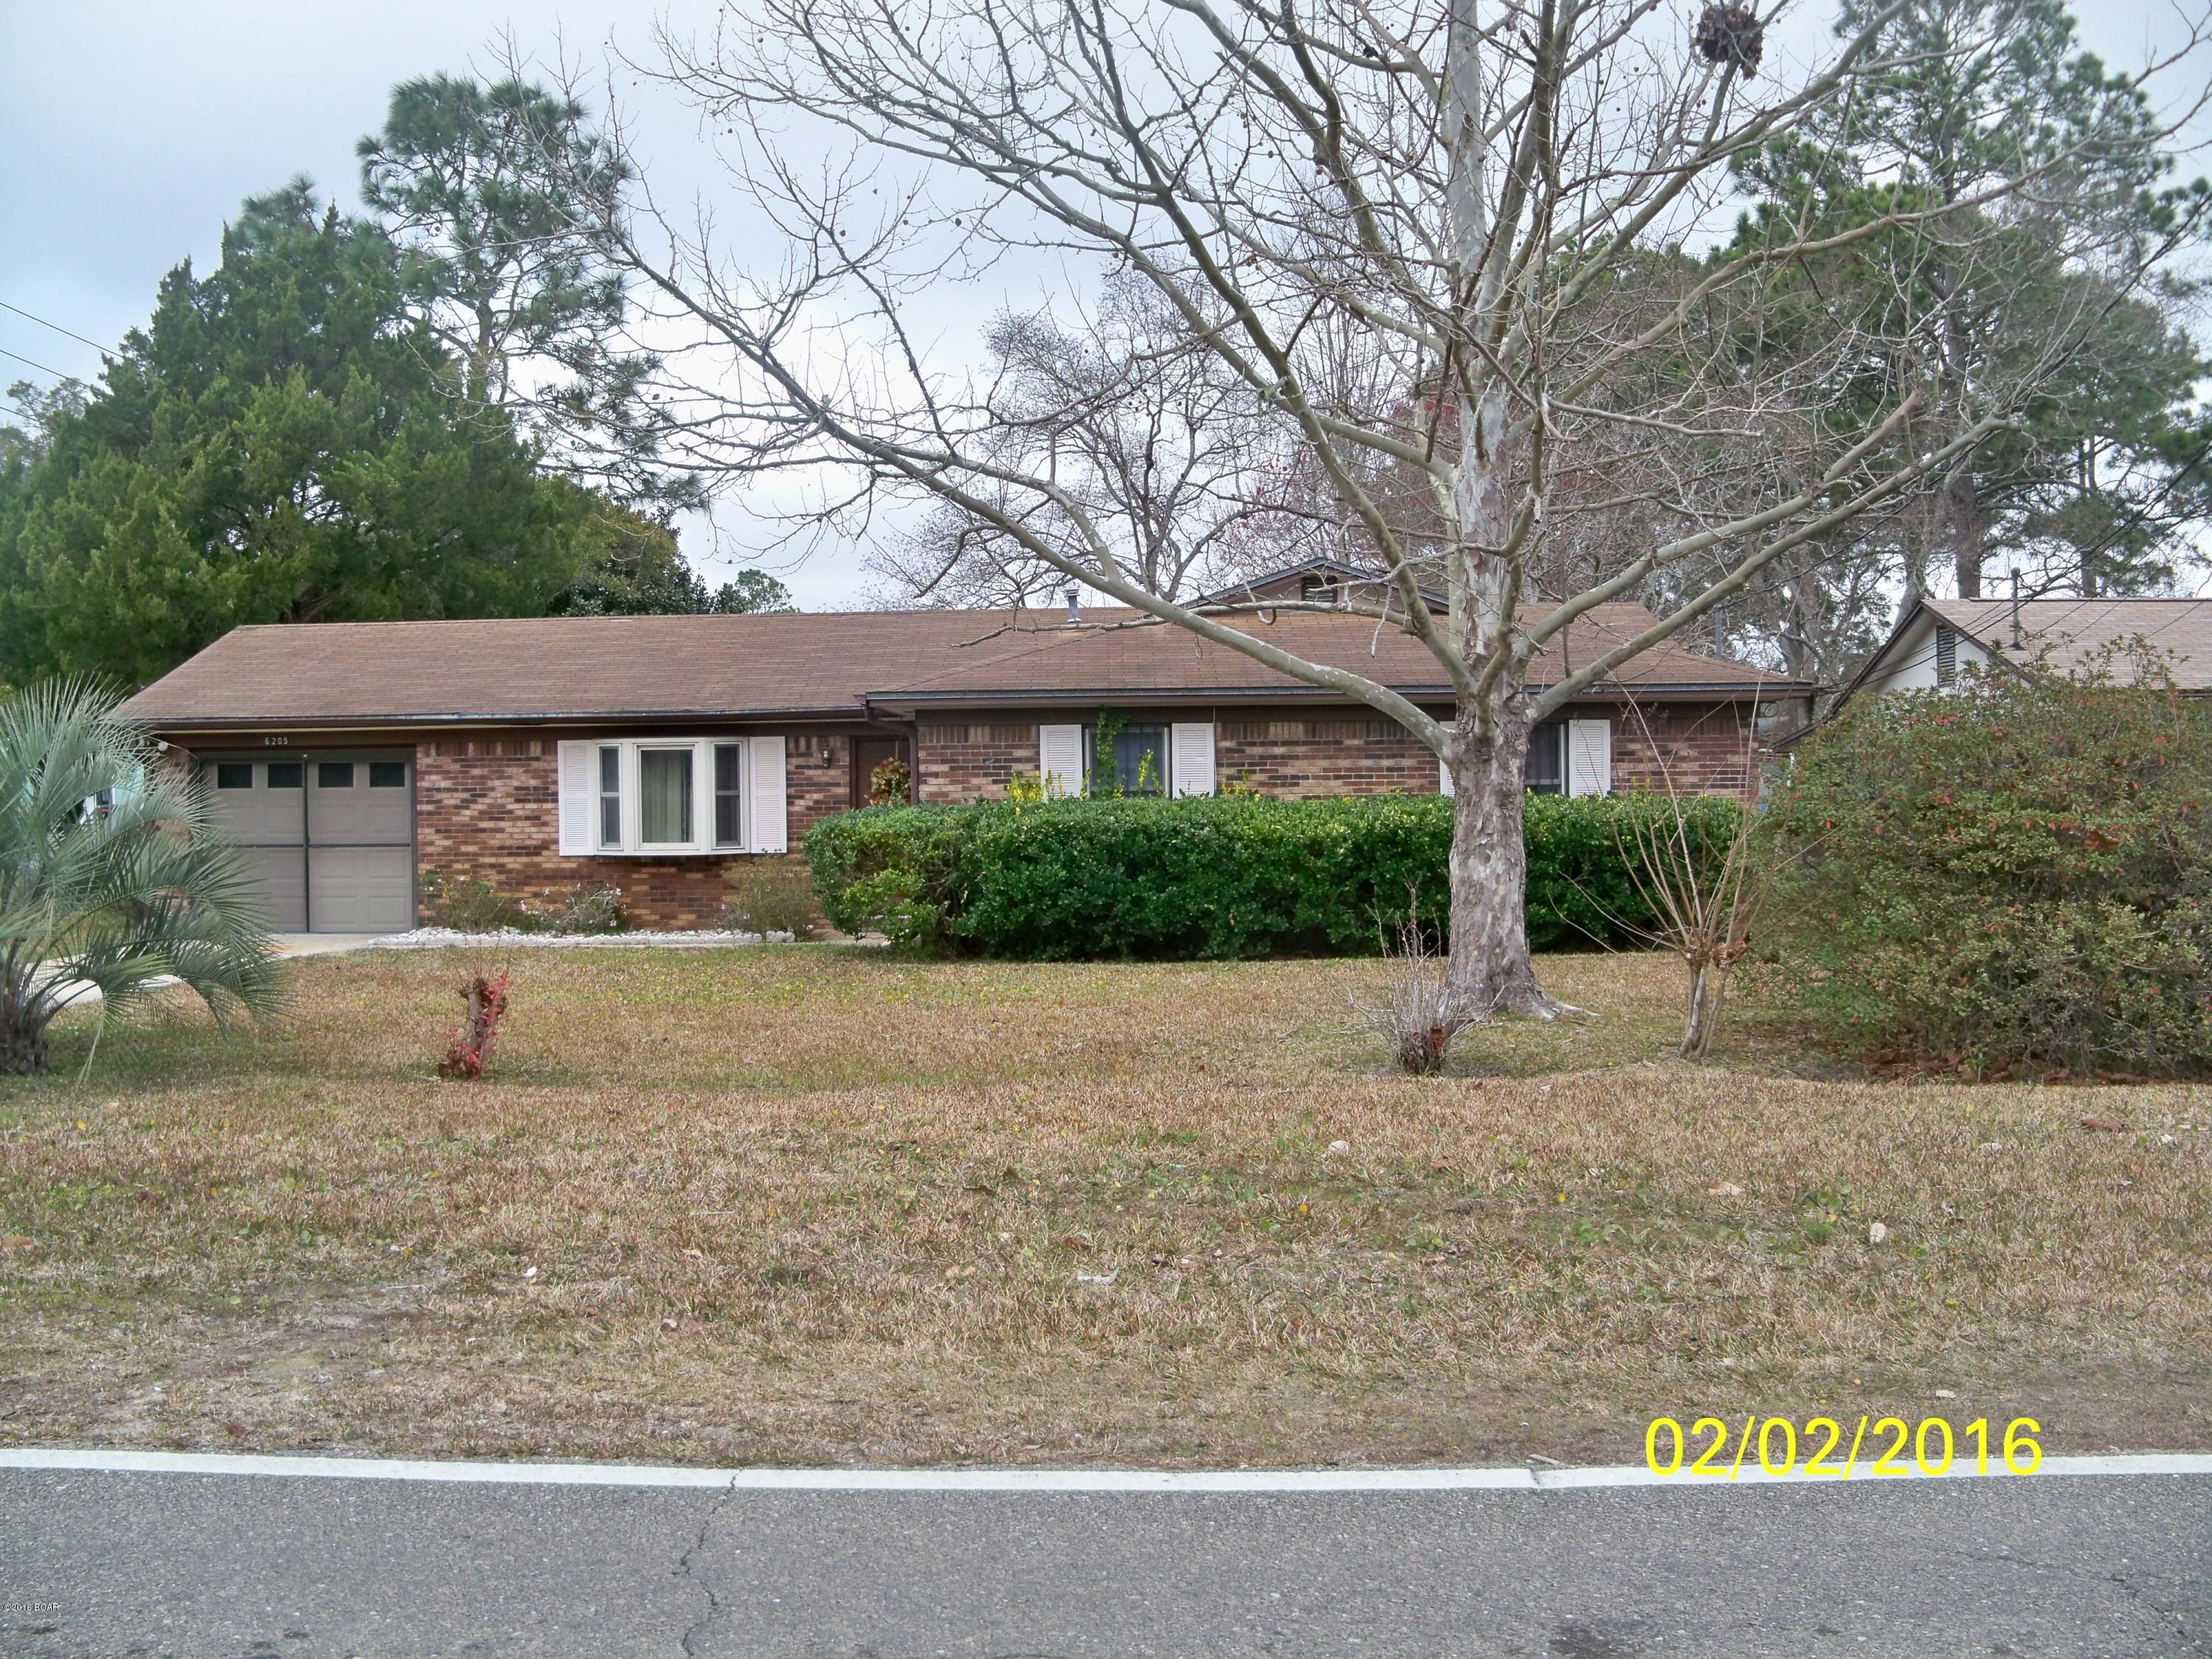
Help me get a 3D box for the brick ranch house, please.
[{"bbox_3d":[-2.150,-0.800,26.500,17.600,3.900,10.400,-1,1,0],"label":"brick ranch house"}]

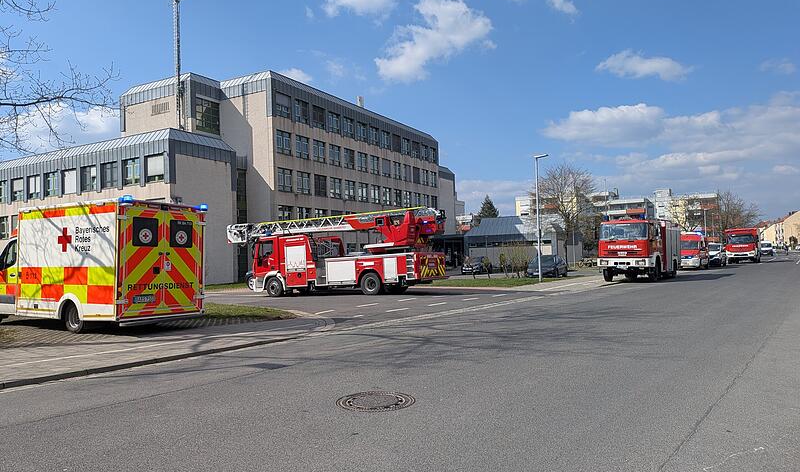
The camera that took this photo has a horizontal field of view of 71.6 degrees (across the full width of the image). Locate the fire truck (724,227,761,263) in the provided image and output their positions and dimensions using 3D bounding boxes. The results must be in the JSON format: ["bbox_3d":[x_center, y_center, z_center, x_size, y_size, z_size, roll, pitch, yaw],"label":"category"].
[{"bbox_3d":[35.054,1.103,56.759,2.500,3.300,7.800,-3,-3,36],"label":"fire truck"}]

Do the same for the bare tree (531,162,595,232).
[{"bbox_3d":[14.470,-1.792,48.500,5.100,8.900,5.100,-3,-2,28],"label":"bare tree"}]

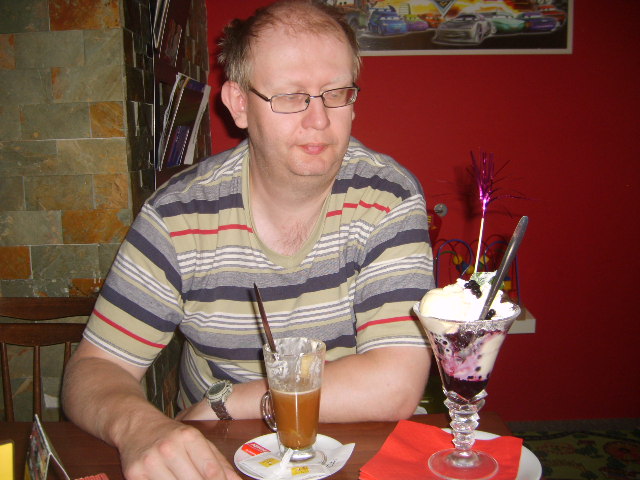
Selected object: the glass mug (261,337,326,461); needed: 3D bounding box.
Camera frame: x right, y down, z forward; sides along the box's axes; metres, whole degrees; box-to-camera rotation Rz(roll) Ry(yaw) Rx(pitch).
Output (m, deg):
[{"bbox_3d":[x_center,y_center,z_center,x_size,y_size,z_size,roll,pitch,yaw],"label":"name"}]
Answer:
[{"bbox_3d":[-0.032,0.200,0.802,0.092,0.143,0.077,6,10,39],"label":"glass mug"}]

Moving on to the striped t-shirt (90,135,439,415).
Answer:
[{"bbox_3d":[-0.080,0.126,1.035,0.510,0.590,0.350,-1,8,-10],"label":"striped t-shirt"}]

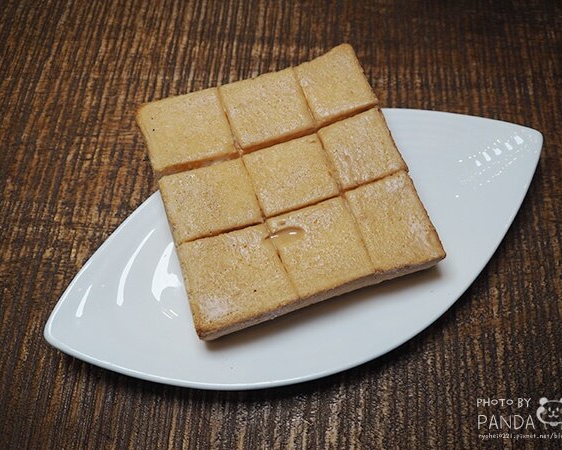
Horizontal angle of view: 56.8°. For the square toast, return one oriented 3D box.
[{"bbox_3d":[0.000,-0.019,0.261,0.116,0.025,0.122,-18,71,-3],"label":"square toast"}]

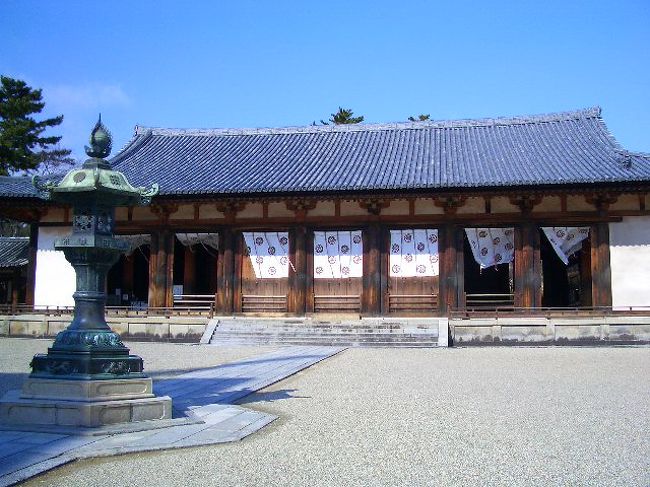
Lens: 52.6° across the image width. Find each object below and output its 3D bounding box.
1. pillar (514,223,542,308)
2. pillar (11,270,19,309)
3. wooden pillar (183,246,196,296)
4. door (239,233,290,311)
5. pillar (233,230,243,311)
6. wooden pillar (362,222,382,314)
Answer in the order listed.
[{"bbox_3d":[10.100,1.166,32.607,1.240,4.530,0.800,0,-6,8],"label":"pillar"},{"bbox_3d":[-18.990,2.875,40.248,0.334,2.446,0.330,-1,-6,9],"label":"pillar"},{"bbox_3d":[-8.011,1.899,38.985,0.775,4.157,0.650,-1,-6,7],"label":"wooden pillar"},{"bbox_3d":[-3.100,1.537,34.229,2.565,4.225,0.150,-1,-6,7],"label":"door"},{"bbox_3d":[-4.622,1.453,34.705,0.470,4.500,0.450,0,-6,8],"label":"pillar"},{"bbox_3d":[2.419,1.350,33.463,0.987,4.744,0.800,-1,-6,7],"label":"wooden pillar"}]

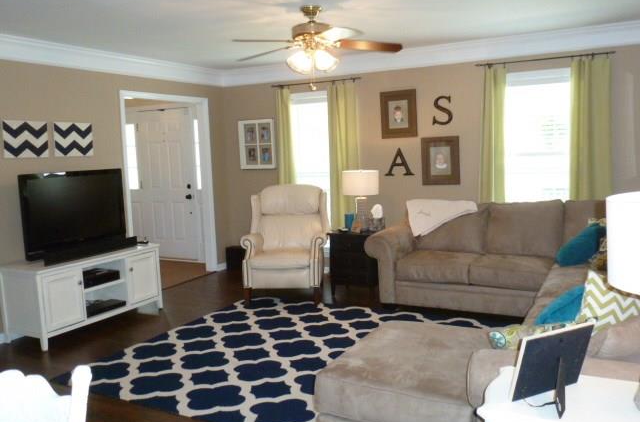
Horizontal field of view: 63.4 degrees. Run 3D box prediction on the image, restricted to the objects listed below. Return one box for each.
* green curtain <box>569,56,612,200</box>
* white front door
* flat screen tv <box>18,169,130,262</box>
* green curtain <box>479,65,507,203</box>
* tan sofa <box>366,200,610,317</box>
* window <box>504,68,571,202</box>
[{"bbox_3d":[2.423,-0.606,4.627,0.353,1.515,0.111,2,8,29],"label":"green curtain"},{"bbox_3d":[-2.090,-0.365,7.097,1.380,2.120,0.140,1,8,26],"label":"white front door"},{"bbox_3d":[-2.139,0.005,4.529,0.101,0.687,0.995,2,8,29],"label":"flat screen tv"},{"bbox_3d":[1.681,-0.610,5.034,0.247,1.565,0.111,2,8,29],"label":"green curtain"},{"bbox_3d":[1.601,0.385,4.858,2.200,0.920,0.930,1,8,26],"label":"tan sofa"},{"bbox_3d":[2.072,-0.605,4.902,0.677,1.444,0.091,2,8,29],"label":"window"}]

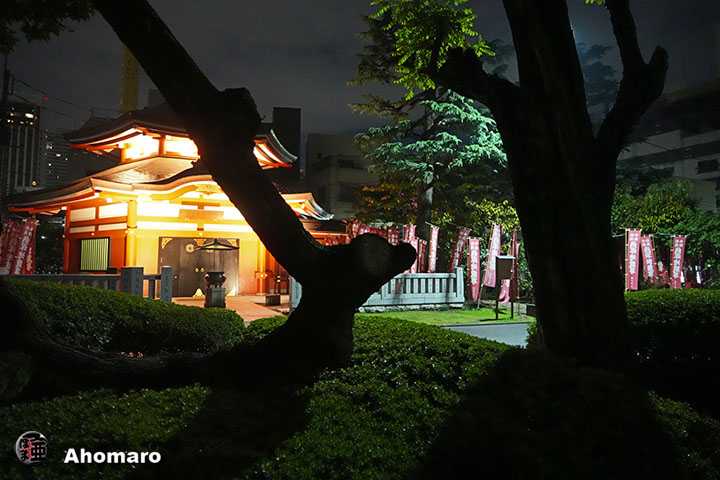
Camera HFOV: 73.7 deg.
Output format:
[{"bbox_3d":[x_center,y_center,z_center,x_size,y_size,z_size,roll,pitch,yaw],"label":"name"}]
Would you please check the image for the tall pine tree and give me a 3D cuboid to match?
[{"bbox_3d":[2.570,-3.609,17.500,6.200,11.800,6.000,0,-3,0],"label":"tall pine tree"}]

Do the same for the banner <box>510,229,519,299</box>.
[{"bbox_3d":[4.101,0.630,12.700,0.080,1.800,0.450,0,-3,-3],"label":"banner"}]

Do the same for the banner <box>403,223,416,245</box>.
[{"bbox_3d":[1.463,0.477,14.100,0.420,1.800,0.050,4,-4,-30],"label":"banner"}]

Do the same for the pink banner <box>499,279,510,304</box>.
[{"bbox_3d":[4.190,0.868,13.400,0.450,1.800,0.080,9,-2,-11],"label":"pink banner"}]

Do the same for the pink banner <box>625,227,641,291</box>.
[{"bbox_3d":[8.241,0.604,14.500,0.450,1.800,0.080,0,-3,5],"label":"pink banner"}]

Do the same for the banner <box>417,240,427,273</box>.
[{"bbox_3d":[1.875,0.915,14.400,0.450,1.800,0.080,-3,-4,41],"label":"banner"}]

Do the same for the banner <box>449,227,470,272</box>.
[{"bbox_3d":[2.829,0.540,14.000,0.450,1.800,0.080,12,0,29],"label":"banner"}]

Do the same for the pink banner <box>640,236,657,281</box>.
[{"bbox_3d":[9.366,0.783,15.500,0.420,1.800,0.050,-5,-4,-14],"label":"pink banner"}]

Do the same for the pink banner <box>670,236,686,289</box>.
[{"bbox_3d":[10.211,0.802,15.400,0.430,1.800,0.050,7,-4,-10],"label":"pink banner"}]

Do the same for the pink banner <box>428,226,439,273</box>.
[{"bbox_3d":[2.194,0.524,14.300,0.050,1.800,0.420,1,-5,38],"label":"pink banner"}]

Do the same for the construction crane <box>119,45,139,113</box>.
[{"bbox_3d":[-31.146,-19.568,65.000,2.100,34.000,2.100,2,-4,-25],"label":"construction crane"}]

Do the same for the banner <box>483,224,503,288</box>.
[{"bbox_3d":[3.878,0.452,13.900,0.420,1.800,0.050,12,-5,-41],"label":"banner"}]

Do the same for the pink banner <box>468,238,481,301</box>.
[{"bbox_3d":[3.317,0.882,13.900,0.420,1.800,0.050,4,-5,-33],"label":"pink banner"}]

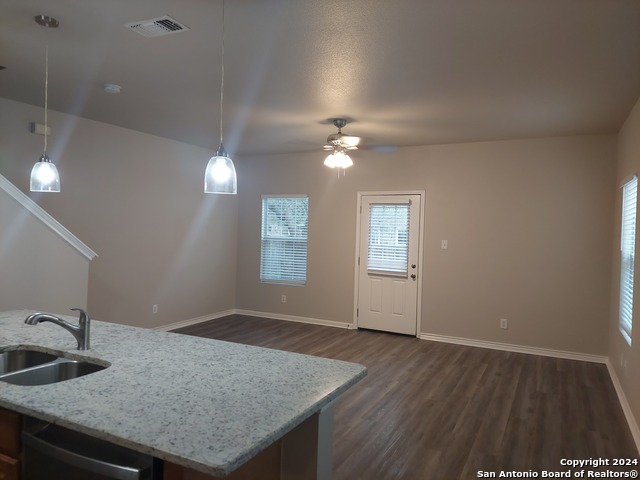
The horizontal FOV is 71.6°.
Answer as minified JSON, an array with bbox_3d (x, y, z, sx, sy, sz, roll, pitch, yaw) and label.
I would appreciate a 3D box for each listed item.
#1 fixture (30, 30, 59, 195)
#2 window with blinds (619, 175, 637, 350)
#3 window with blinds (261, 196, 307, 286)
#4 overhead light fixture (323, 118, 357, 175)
[{"bbox_3d":[-1.659,-0.806,2.697,0.160,1.026,0.160,3,2,28],"label":"fixture"},{"bbox_3d":[3.004,0.189,4.327,0.100,1.504,0.893,3,2,28],"label":"window with blinds"},{"bbox_3d":[-0.601,0.002,7.440,0.910,1.510,0.100,3,2,28],"label":"window with blinds"},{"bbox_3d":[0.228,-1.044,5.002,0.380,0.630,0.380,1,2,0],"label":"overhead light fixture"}]

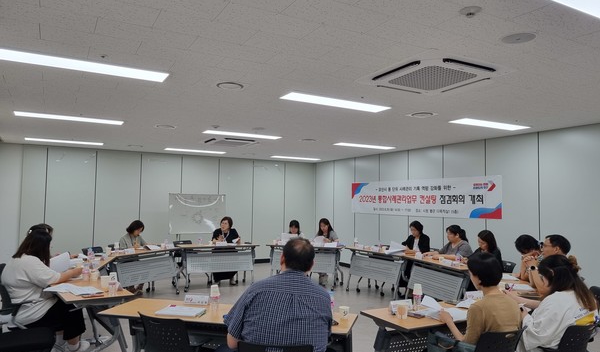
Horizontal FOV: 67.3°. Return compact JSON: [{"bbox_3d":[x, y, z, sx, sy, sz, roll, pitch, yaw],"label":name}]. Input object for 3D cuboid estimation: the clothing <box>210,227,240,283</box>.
[{"bbox_3d":[-1.386,1.442,8.420,0.530,0.960,0.500,2,-4,-13],"label":"clothing"}]

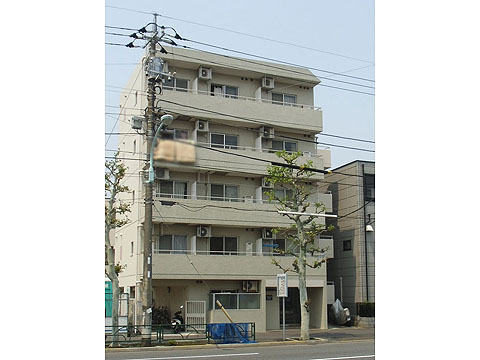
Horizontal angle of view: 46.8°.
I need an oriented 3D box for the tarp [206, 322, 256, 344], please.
[{"bbox_3d":[-0.372,6.004,21.817,1.900,0.790,0.500,6,-13,-25],"label":"tarp"}]

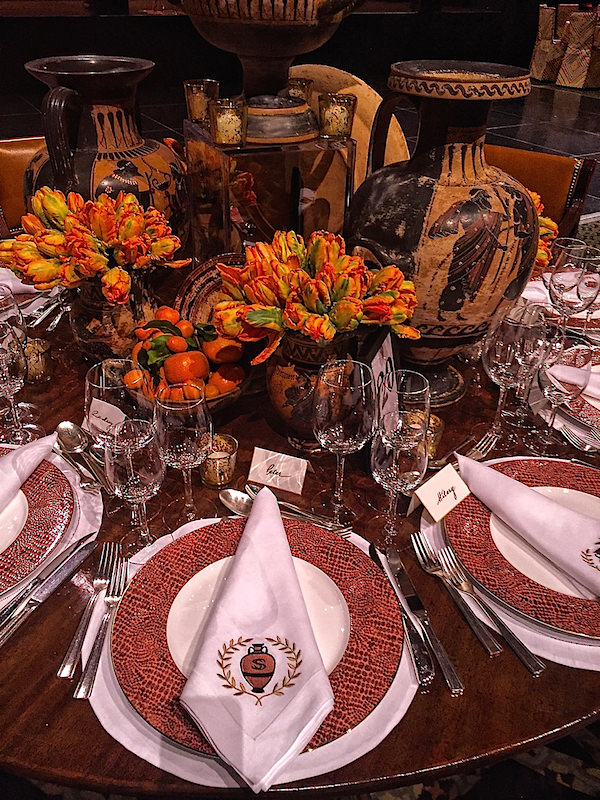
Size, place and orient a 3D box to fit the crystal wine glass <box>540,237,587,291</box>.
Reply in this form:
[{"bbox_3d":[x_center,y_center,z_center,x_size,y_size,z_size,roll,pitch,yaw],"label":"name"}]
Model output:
[{"bbox_3d":[0.528,-0.218,1.374,0.084,0.213,0.084,15,36,18],"label":"crystal wine glass"}]

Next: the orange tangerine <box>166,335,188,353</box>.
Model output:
[{"bbox_3d":[-0.199,-0.092,1.088,0.035,0.029,0.032,2,34,0],"label":"orange tangerine"}]

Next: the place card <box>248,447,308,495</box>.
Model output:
[{"bbox_3d":[-0.027,0.099,1.015,0.085,0.044,0.055,13,35,16],"label":"place card"}]

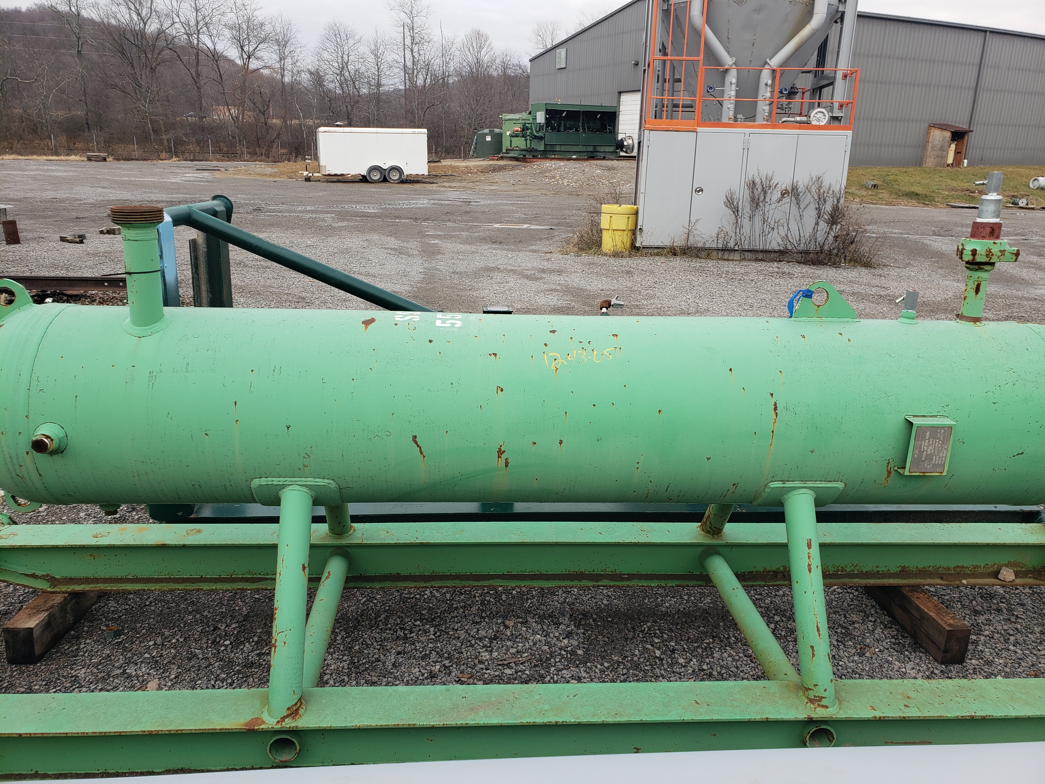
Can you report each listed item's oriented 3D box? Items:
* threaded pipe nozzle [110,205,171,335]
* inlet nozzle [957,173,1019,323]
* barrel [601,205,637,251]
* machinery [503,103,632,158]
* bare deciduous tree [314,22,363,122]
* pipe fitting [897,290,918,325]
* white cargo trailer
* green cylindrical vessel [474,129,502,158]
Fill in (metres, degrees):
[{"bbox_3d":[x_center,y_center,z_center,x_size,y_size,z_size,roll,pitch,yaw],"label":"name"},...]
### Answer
[{"bbox_3d":[-0.952,-0.311,1.967,0.132,0.287,0.132,1,17,-4],"label":"threaded pipe nozzle"},{"bbox_3d":[1.243,-0.387,2.113,0.165,0.397,0.150,10,20,29],"label":"inlet nozzle"},{"bbox_3d":[1.609,-2.746,13.143,0.610,0.770,0.610,1,17,0],"label":"barrel"},{"bbox_3d":[2.461,-15.070,45.373,7.100,2.880,2.600,-6,19,-22],"label":"machinery"},{"bbox_3d":[-19.644,-32.321,83.936,5.600,13.833,5.600,1,17,0],"label":"bare deciduous tree"},{"bbox_3d":[1.244,-0.273,2.527,0.058,0.103,0.058,1,15,-4],"label":"pipe fitting"},{"bbox_3d":[-6.922,-10.921,36.148,4.950,2.450,2.450,-2,18,-10],"label":"white cargo trailer"},{"bbox_3d":[-1.878,-14.640,46.300,1.620,1.650,1.620,1,17,0],"label":"green cylindrical vessel"}]

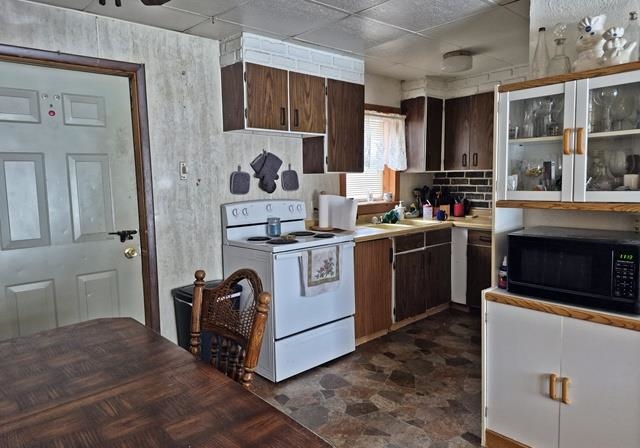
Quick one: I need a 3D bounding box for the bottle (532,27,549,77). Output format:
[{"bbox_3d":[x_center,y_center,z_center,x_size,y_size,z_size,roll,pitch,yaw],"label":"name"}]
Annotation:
[{"bbox_3d":[1.061,-0.807,2.038,0.076,0.275,0.076,-7,9,-41],"label":"bottle"}]

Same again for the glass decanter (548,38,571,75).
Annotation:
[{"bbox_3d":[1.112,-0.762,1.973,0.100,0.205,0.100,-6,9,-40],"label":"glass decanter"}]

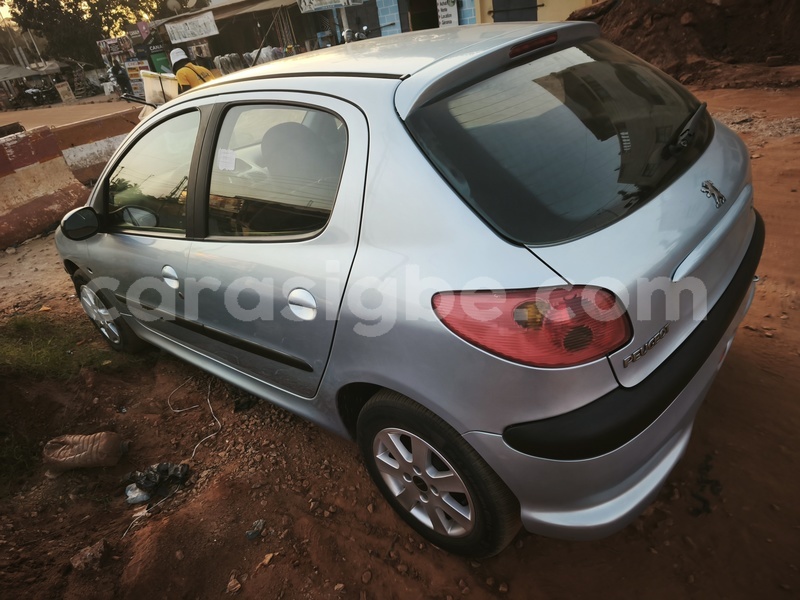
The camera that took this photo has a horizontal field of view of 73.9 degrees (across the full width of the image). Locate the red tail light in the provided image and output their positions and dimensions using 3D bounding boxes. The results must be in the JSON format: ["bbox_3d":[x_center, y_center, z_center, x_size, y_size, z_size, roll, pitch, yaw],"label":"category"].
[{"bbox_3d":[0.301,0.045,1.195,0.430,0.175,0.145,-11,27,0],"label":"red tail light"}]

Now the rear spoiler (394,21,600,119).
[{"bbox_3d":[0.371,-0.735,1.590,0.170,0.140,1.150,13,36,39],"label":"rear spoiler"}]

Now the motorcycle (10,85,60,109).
[{"bbox_3d":[-17.145,-9.572,25.000,1.950,1.080,0.720,-1,28,14],"label":"motorcycle"}]

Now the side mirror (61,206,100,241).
[{"bbox_3d":[-1.391,-0.338,2.315,0.110,0.130,0.185,13,36,39],"label":"side mirror"}]

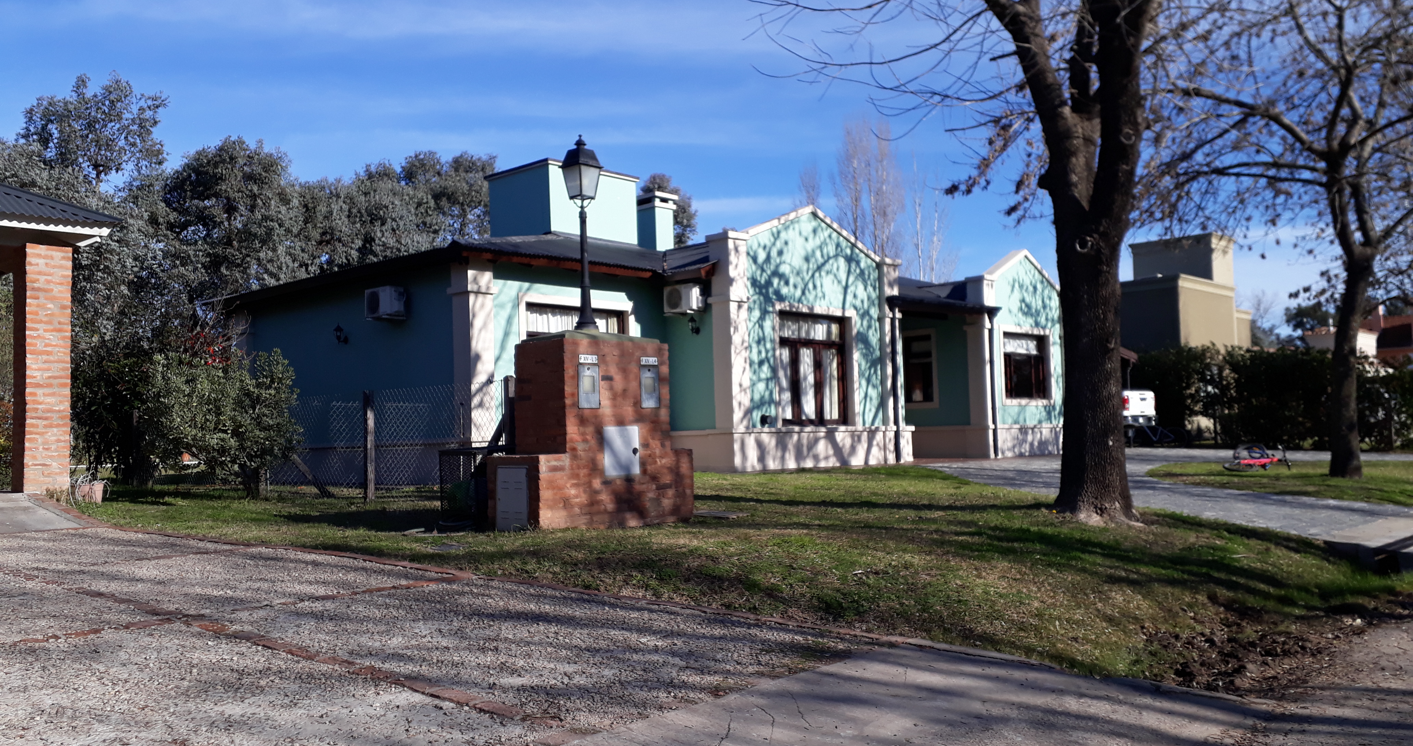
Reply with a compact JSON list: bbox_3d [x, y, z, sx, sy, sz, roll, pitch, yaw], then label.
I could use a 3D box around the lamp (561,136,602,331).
[{"bbox_3d":[-1.029,-1.178,9.300,0.260,1.630,0.260,-5,-5,43],"label":"lamp"}]

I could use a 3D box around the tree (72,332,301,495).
[{"bbox_3d":[-6.010,0.464,12.700,2.450,1.850,2.000,0,-4,-25],"label":"tree"}]

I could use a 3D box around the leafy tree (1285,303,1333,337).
[{"bbox_3d":[32.070,-0.196,57.795,4.800,7.000,4.800,-3,-4,29],"label":"leafy tree"}]

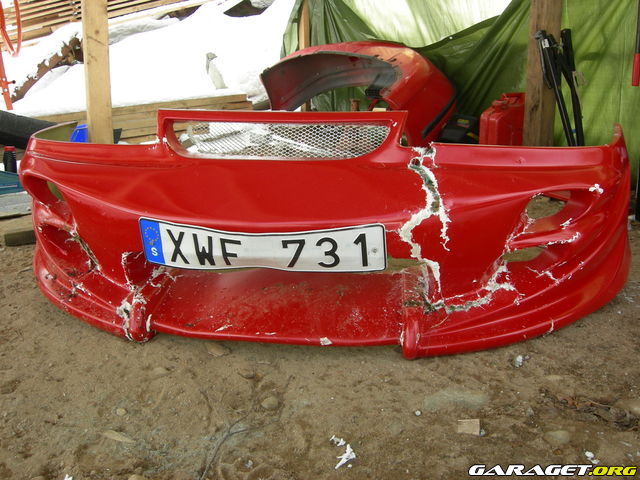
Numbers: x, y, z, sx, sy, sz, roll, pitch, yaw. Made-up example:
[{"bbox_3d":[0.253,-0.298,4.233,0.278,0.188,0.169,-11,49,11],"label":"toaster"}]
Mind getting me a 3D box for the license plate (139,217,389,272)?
[{"bbox_3d":[-0.124,0.013,1.372,0.510,0.112,0.045,2,33,8],"label":"license plate"}]

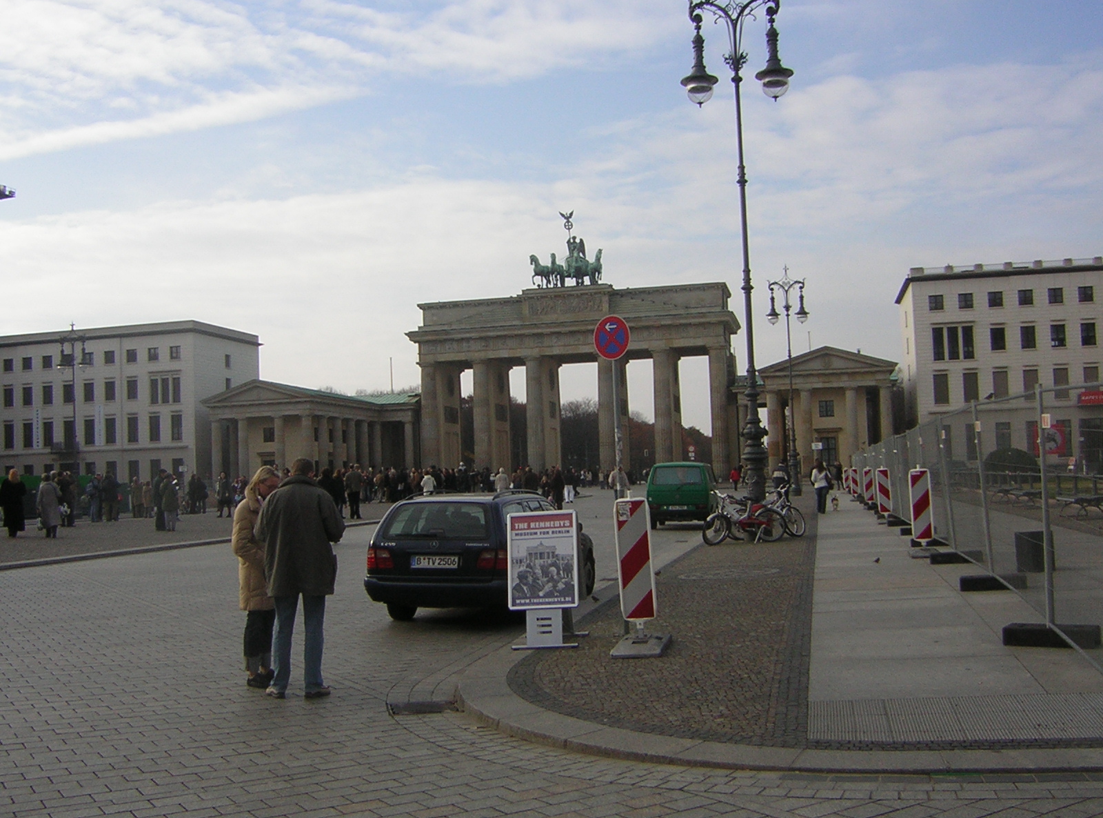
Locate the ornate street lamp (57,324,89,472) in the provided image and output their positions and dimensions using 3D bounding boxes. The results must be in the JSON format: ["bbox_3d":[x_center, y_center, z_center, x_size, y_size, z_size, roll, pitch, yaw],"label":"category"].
[{"bbox_3d":[-30.730,0.528,74.000,2.300,12.400,0.800,-3,-4,13],"label":"ornate street lamp"}]

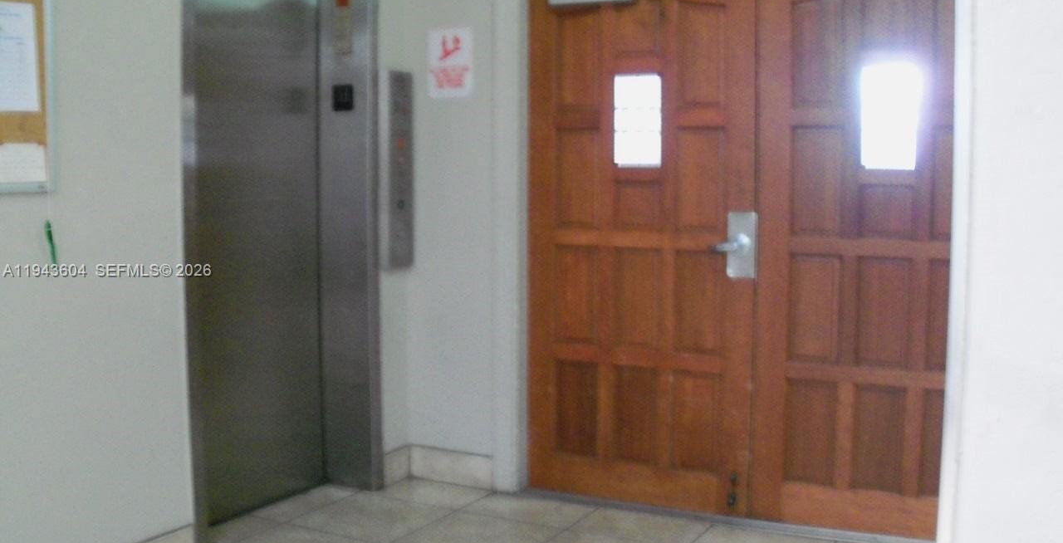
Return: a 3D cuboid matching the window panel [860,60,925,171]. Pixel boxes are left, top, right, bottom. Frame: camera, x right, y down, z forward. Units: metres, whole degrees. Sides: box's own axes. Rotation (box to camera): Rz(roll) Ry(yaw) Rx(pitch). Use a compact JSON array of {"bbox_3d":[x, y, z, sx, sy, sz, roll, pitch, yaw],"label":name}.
[{"bbox_3d":[1.199,-0.517,3.596,0.190,0.345,0.030,3,5,28],"label":"window panel"}]

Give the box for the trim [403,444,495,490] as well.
[{"bbox_3d":[-0.337,0.806,4.404,0.400,0.137,0.015,3,5,28],"label":"trim"}]

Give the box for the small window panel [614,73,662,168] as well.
[{"bbox_3d":[0.400,-0.561,4.022,0.187,0.338,0.030,3,5,28],"label":"small window panel"}]

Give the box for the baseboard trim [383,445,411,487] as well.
[{"bbox_3d":[-0.549,0.804,4.417,0.015,0.137,0.190,3,5,28],"label":"baseboard trim"}]

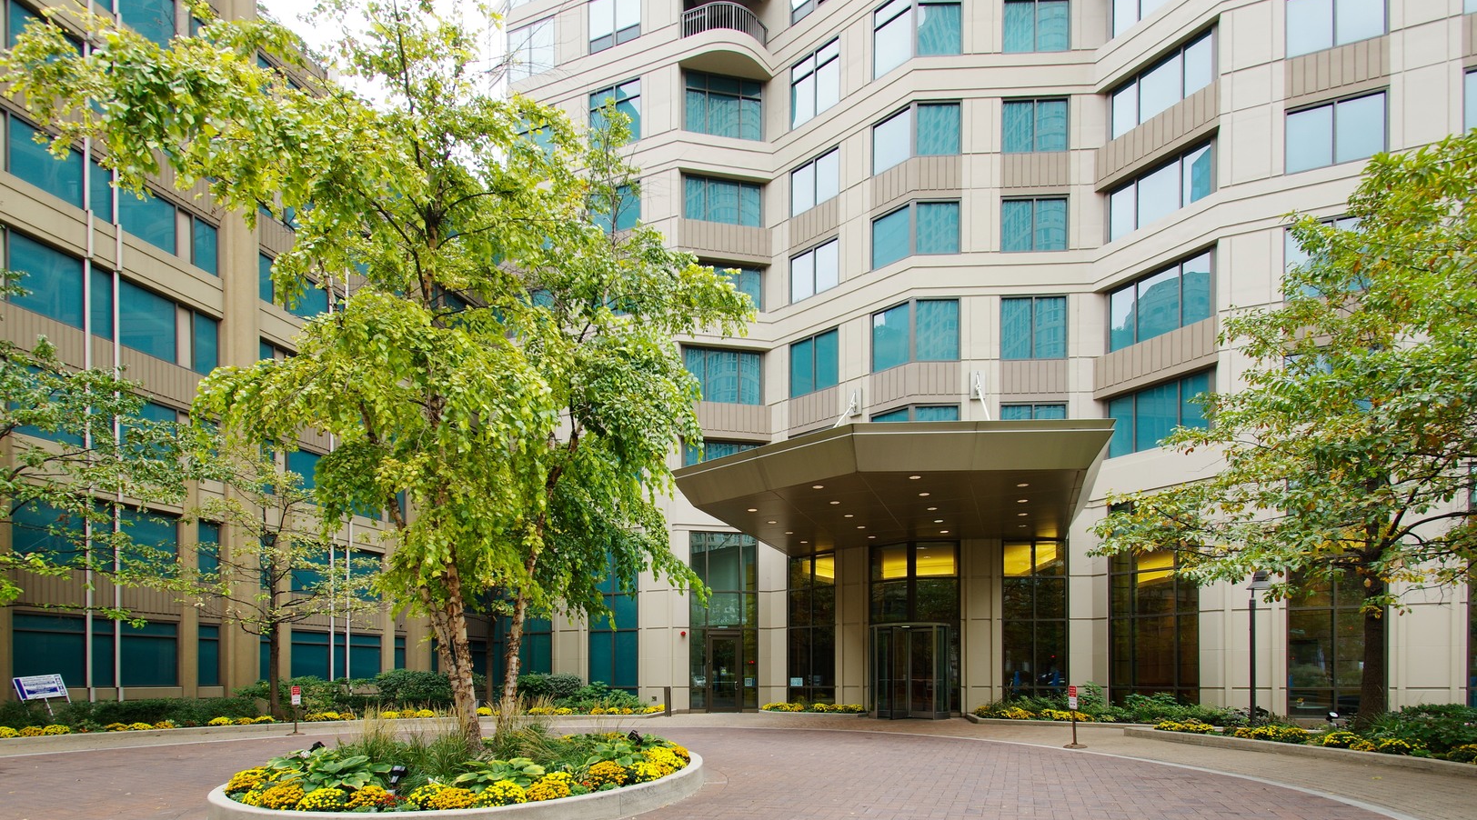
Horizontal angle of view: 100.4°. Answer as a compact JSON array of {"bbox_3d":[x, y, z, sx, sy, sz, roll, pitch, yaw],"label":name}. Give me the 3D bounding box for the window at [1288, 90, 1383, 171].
[{"bbox_3d":[13.794,-6.434,14.171,1.893,1.629,0.200,-1,-2,19],"label":"window"}]

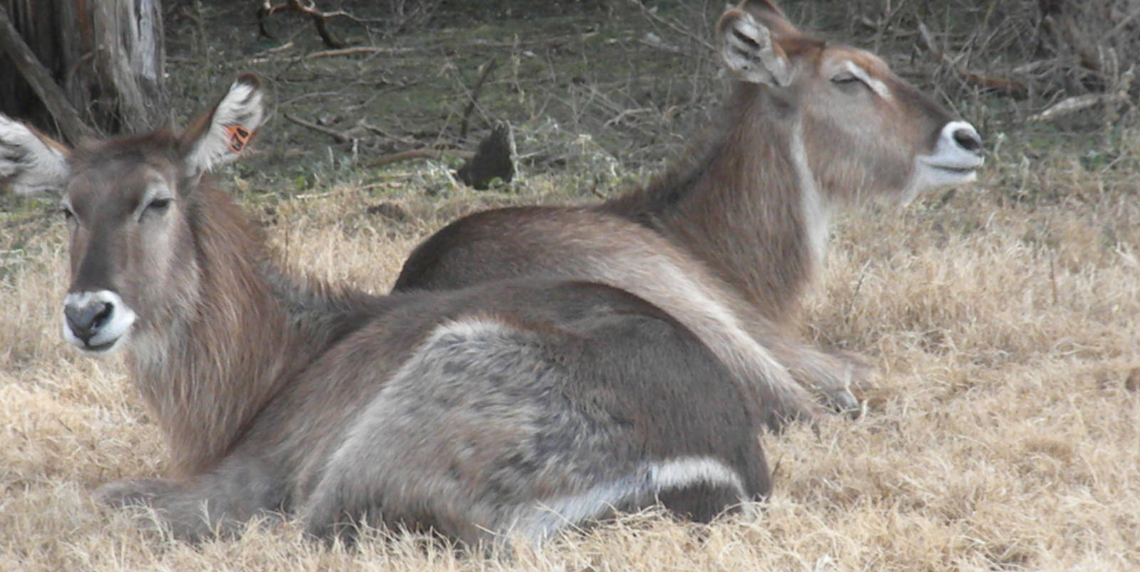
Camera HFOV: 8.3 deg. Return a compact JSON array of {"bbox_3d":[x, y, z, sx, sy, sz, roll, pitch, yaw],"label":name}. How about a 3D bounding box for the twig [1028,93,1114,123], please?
[{"bbox_3d":[1.270,-0.451,19.900,0.210,0.070,0.110,0,7,0],"label":"twig"}]

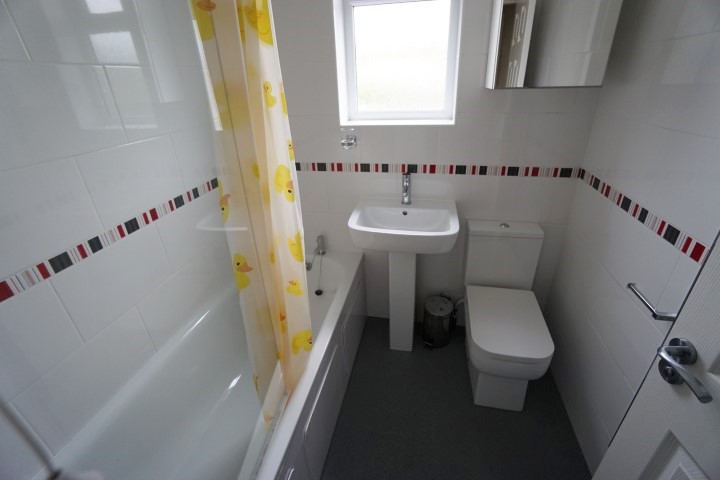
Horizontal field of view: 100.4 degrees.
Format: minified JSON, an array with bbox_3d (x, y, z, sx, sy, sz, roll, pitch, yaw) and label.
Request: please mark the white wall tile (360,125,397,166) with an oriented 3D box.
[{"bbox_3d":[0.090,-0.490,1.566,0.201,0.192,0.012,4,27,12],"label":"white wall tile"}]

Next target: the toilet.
[{"bbox_3d":[0.716,0.389,1.530,0.353,0.780,0.603,4,27,12],"label":"toilet"}]

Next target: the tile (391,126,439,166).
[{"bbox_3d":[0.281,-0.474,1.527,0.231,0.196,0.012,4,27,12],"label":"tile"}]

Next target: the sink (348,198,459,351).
[{"bbox_3d":[0.237,0.266,1.688,0.521,0.887,0.430,4,27,12],"label":"sink"}]

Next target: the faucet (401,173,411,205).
[{"bbox_3d":[0.237,-0.250,1.545,0.050,0.162,0.135,4,27,12],"label":"faucet"}]

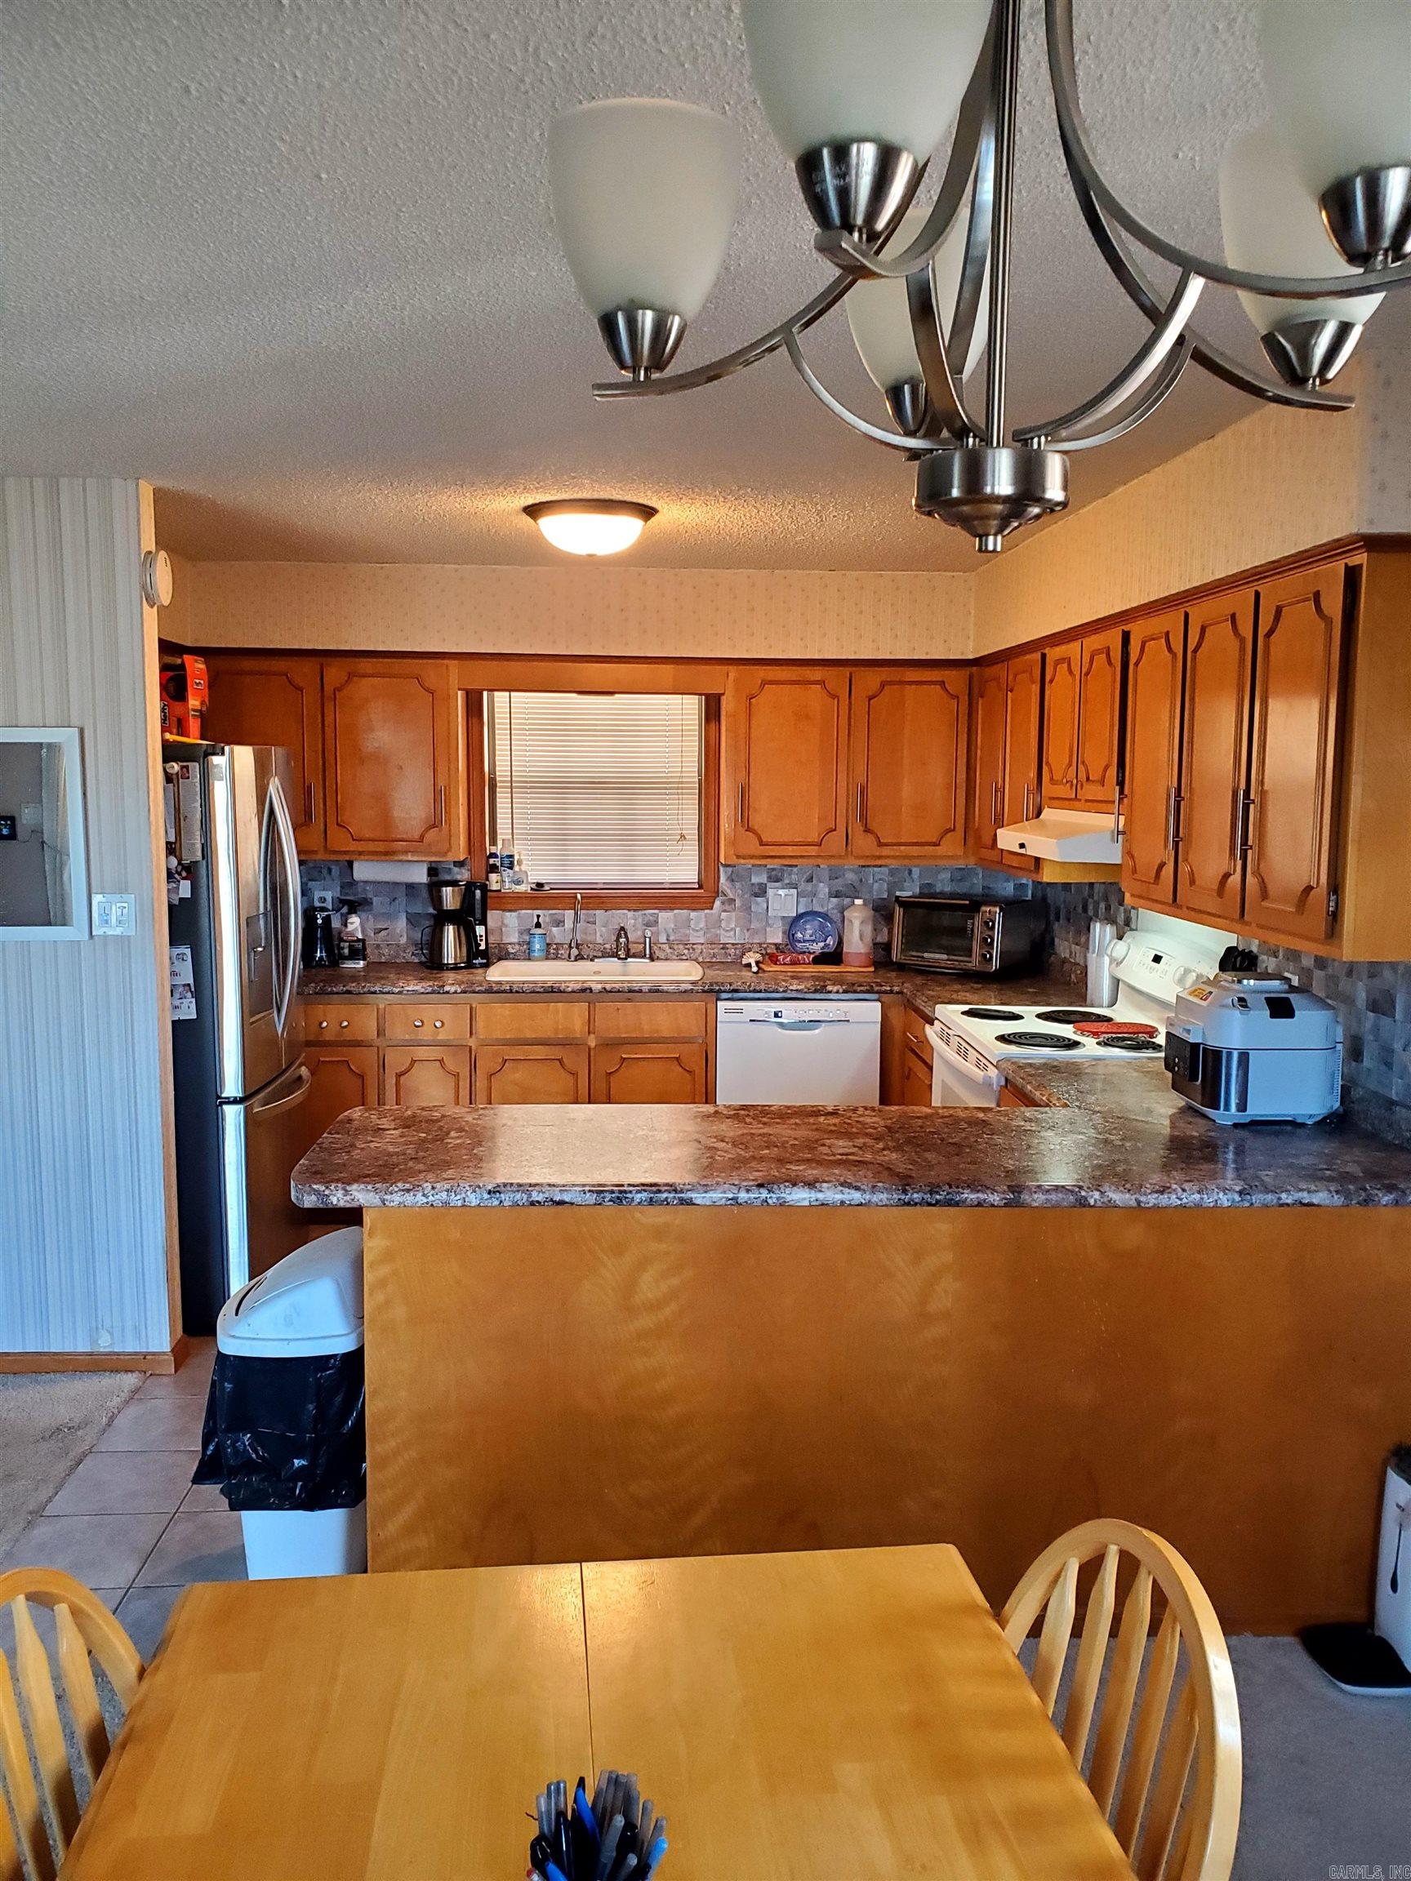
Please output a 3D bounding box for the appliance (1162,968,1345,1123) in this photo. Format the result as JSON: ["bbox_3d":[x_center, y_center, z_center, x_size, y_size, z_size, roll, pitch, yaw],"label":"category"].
[{"bbox_3d":[1.211,0.228,3.202,0.370,0.310,0.330,0,7,-3],"label":"appliance"}]

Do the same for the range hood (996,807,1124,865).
[{"bbox_3d":[1.165,-0.310,4.149,0.450,0.131,0.725,0,7,-3],"label":"range hood"}]

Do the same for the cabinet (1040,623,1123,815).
[{"bbox_3d":[1.233,-0.633,4.117,0.320,0.525,0.730,0,7,-3],"label":"cabinet"}]

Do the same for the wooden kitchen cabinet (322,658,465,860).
[{"bbox_3d":[-1.177,-0.703,5.453,0.532,0.755,0.320,0,7,-3],"label":"wooden kitchen cabinet"}]

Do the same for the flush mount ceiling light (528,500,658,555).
[{"bbox_3d":[-0.329,-1.182,4.085,0.390,0.140,0.390,0,7,-3],"label":"flush mount ceiling light"}]

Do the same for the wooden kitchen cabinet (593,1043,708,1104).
[{"bbox_3d":[-0.219,0.635,5.493,0.427,0.590,0.605,0,7,-3],"label":"wooden kitchen cabinet"}]

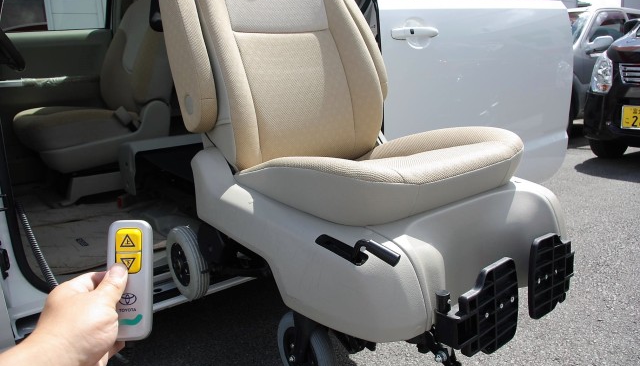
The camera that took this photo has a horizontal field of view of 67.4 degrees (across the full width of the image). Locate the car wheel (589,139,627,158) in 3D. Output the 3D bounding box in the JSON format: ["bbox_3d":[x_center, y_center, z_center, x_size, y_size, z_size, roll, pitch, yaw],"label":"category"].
[{"bbox_3d":[2.710,-0.508,4.450,0.560,0.560,0.165,-12,17,-33],"label":"car wheel"}]

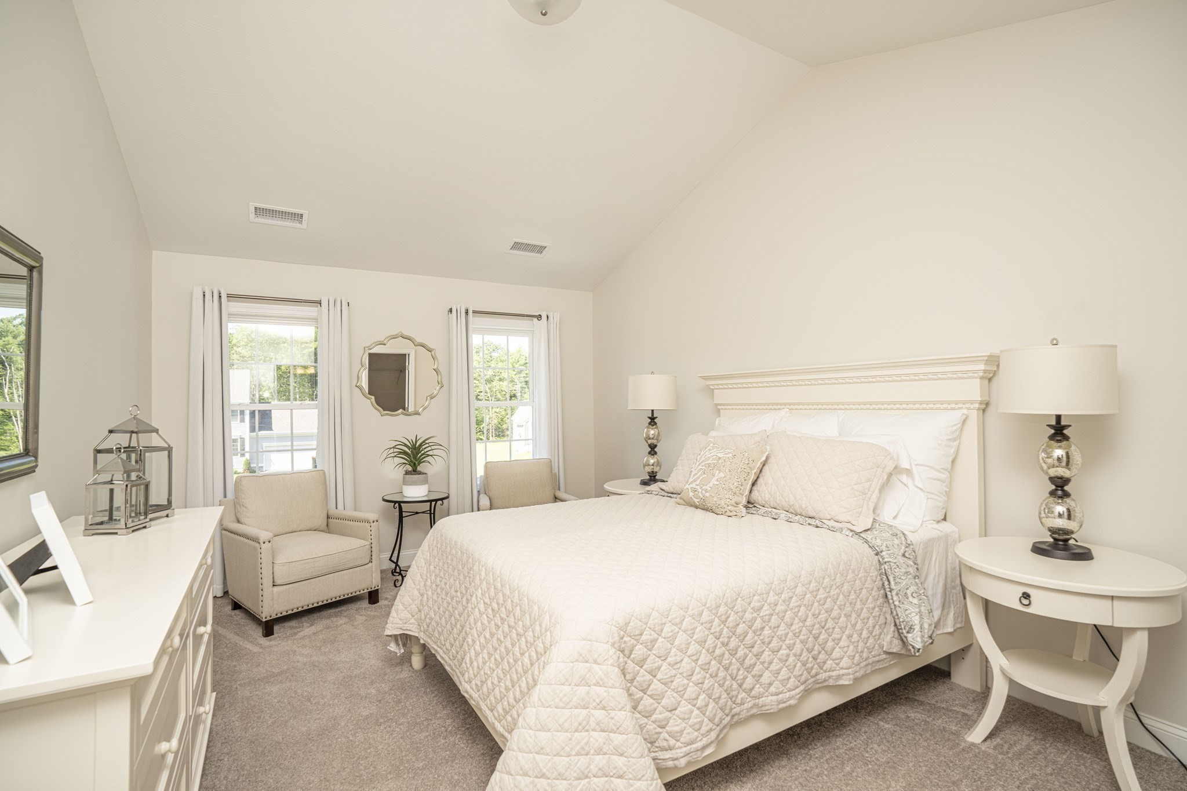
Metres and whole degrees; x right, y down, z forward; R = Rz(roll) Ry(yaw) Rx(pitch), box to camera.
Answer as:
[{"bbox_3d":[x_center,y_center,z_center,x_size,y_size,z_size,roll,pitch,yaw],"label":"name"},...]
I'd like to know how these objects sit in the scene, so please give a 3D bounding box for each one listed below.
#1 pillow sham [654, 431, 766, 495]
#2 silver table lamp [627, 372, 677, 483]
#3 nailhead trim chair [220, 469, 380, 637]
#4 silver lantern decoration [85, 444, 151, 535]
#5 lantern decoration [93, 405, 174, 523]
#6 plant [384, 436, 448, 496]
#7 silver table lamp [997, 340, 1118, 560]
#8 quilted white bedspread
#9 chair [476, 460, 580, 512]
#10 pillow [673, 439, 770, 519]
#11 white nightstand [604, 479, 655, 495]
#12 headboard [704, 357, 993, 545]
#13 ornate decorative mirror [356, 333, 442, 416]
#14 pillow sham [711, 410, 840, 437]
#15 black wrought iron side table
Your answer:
[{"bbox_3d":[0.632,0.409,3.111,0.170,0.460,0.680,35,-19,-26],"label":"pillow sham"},{"bbox_3d":[0.431,0.241,3.943,0.357,0.828,0.357,-1,-1,0],"label":"silver table lamp"},{"bbox_3d":[-2.026,0.993,3.639,0.860,0.871,0.720,-2,-1,42],"label":"nailhead trim chair"},{"bbox_3d":[-1.748,0.341,1.947,0.150,0.325,0.150,0,-1,-7],"label":"silver lantern decoration"},{"bbox_3d":[-1.693,0.253,1.949,0.167,0.426,0.167,-1,-1,-4],"label":"lantern decoration"},{"bbox_3d":[-1.317,0.515,3.880,0.480,0.450,0.460,1,-1,-31],"label":"plant"},{"bbox_3d":[1.745,0.189,1.976,0.340,0.810,0.340,1,-1,-31],"label":"silver table lamp"},{"bbox_3d":[0.153,0.933,2.439,1.790,0.590,1.800,1,-1,-31],"label":"quilted white bedspread"},{"bbox_3d":[-0.570,0.979,4.314,0.710,0.830,0.770,0,-1,-16],"label":"chair"},{"bbox_3d":[0.677,0.424,2.751,0.150,0.420,0.460,34,-18,-26],"label":"pillow"},{"bbox_3d":[0.445,1.020,3.996,0.610,0.716,0.640,-1,-1,-32],"label":"white nightstand"},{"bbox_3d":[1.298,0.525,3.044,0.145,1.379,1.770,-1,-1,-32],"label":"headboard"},{"bbox_3d":[-1.558,-0.173,4.283,0.670,0.680,0.040,1,-1,-28],"label":"ornate decorative mirror"},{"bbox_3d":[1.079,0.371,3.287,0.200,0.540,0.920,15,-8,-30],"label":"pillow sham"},{"bbox_3d":[-1.365,1.096,4.068,0.485,0.646,0.485,-1,-1,-32],"label":"black wrought iron side table"}]

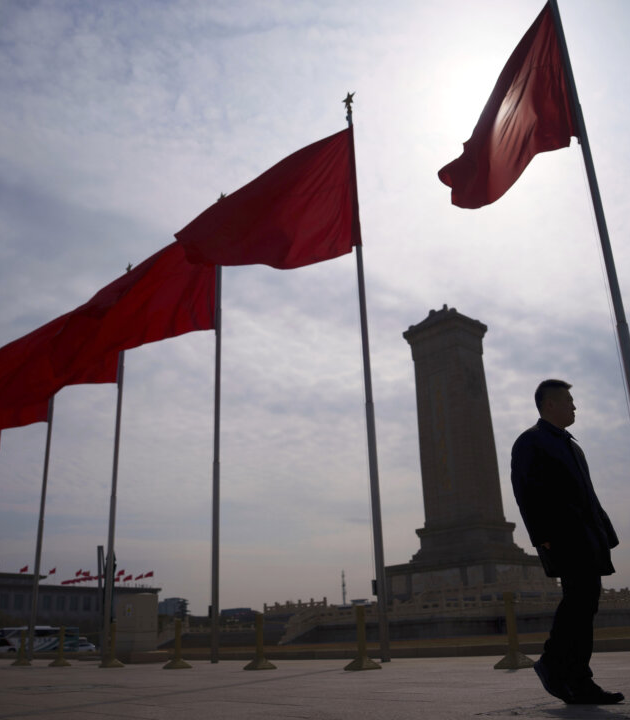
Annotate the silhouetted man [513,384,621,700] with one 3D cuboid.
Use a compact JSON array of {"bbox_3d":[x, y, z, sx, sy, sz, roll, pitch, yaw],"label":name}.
[{"bbox_3d":[1.388,0.950,4.029,0.520,1.770,0.550,-11,-23,20],"label":"silhouetted man"}]

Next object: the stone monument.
[{"bbox_3d":[15.803,10.022,81.275,12.500,35.400,12.500,17,-29,-40],"label":"stone monument"}]

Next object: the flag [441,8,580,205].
[{"bbox_3d":[2.876,-4.205,11.215,2.473,4.566,1.100,2,-22,-9],"label":"flag"}]

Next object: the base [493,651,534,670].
[{"bbox_3d":[2.041,3.044,7.292,0.310,0.170,0.310,17,-29,-40],"label":"base"}]

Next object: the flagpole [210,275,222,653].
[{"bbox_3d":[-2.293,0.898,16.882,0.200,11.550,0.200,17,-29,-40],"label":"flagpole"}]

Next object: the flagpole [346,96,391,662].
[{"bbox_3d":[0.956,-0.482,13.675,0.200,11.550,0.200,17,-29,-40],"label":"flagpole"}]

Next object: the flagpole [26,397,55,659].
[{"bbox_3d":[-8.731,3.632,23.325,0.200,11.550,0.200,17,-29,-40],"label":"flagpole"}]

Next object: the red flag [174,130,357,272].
[{"bbox_3d":[-0.959,-3.382,14.576,3.657,3.600,0.900,1,-22,-7],"label":"red flag"}]

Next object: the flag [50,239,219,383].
[{"bbox_3d":[-4.320,-1.580,17.598,3.933,4.519,0.900,1,-22,-7],"label":"flag"}]

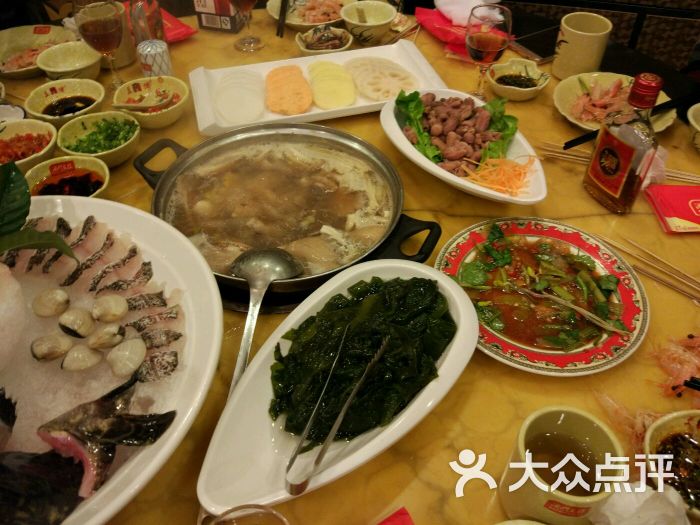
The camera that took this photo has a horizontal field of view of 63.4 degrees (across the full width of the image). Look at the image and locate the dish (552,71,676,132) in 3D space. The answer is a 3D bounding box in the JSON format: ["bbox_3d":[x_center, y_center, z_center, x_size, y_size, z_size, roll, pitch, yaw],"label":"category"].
[{"bbox_3d":[0.387,-0.222,0.844,0.174,0.037,0.174,0,47,0],"label":"dish"}]

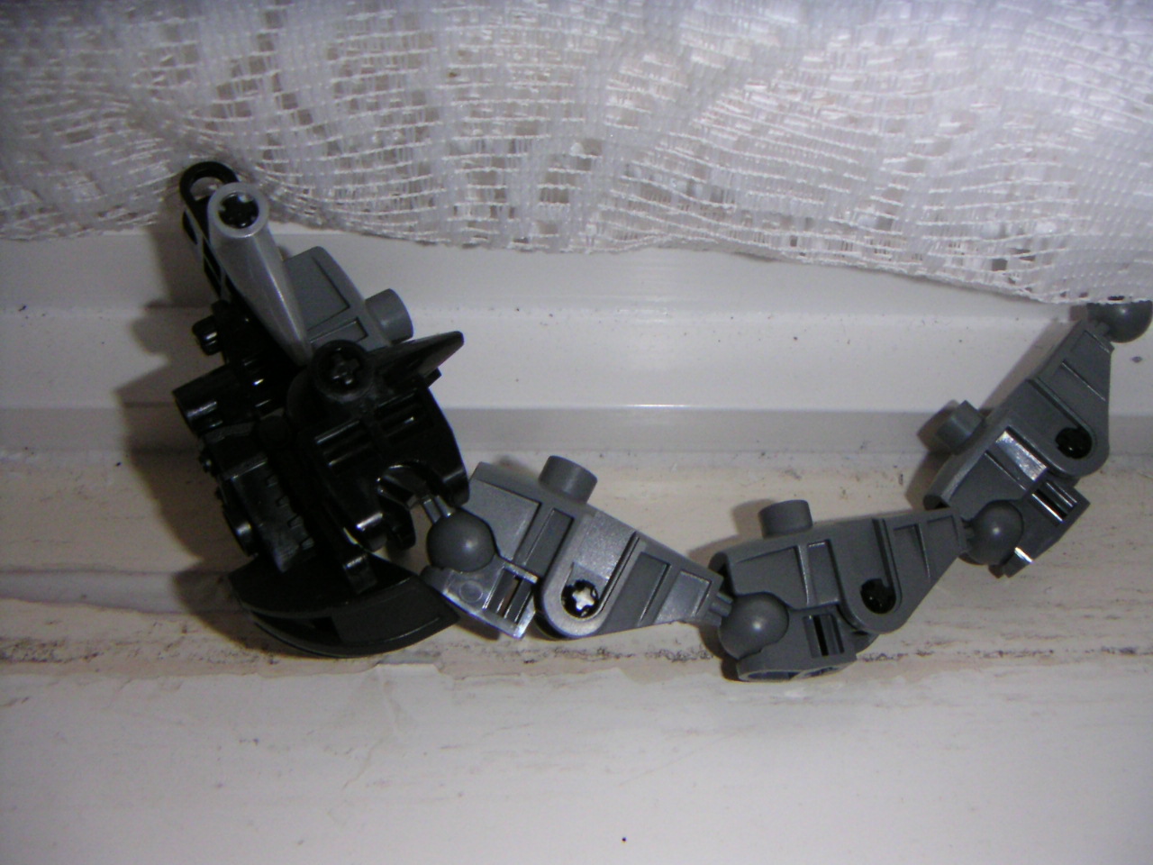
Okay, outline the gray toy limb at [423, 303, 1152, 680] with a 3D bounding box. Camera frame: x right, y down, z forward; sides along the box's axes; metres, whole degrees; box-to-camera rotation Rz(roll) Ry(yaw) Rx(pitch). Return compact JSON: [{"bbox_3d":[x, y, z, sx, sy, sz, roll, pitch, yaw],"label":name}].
[{"bbox_3d":[0.041,0.013,0.194,0.131,0.019,0.049,-14,72,-12],"label":"gray toy limb"}]

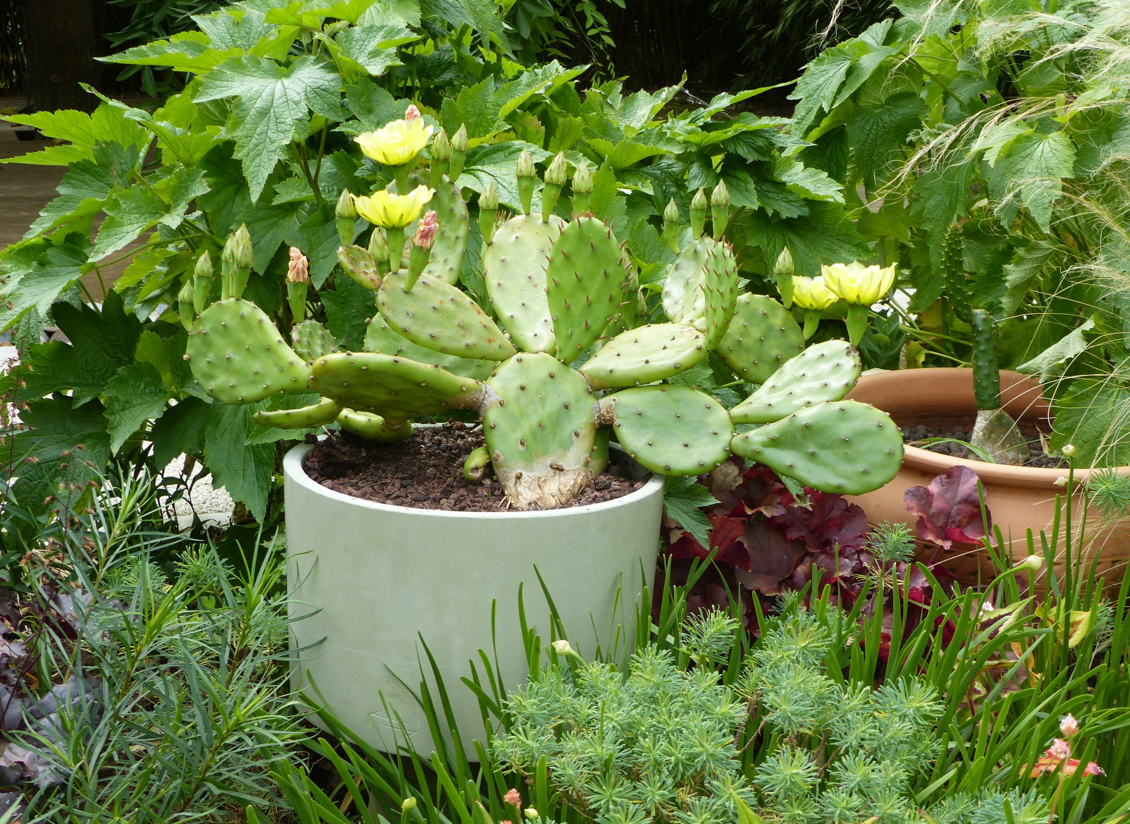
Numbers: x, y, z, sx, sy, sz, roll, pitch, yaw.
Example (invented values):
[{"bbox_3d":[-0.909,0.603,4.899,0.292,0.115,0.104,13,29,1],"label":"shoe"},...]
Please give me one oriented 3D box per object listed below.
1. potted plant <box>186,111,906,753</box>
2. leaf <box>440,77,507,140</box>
[{"bbox_3d":[-0.019,0.004,1.720,0.650,0.565,0.400,1,12,0],"label":"potted plant"},{"bbox_3d":[-0.109,-0.362,2.180,0.078,0.071,0.060,1,12,0],"label":"leaf"}]

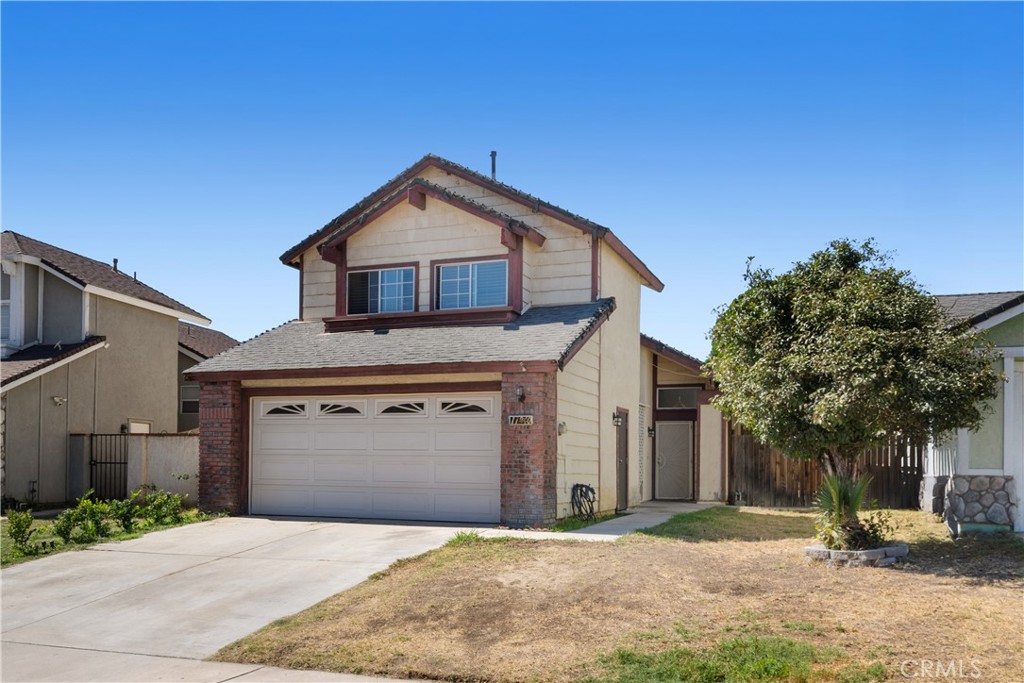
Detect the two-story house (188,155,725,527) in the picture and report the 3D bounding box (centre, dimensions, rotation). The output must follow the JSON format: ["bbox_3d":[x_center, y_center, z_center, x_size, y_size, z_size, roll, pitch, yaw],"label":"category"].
[{"bbox_3d":[0.350,0.250,20.200,8.600,7.100,13.400,-2,-6,21],"label":"two-story house"}]

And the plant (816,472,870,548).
[{"bbox_3d":[3.816,1.957,10.150,0.680,0.920,0.680,-2,-6,21],"label":"plant"}]

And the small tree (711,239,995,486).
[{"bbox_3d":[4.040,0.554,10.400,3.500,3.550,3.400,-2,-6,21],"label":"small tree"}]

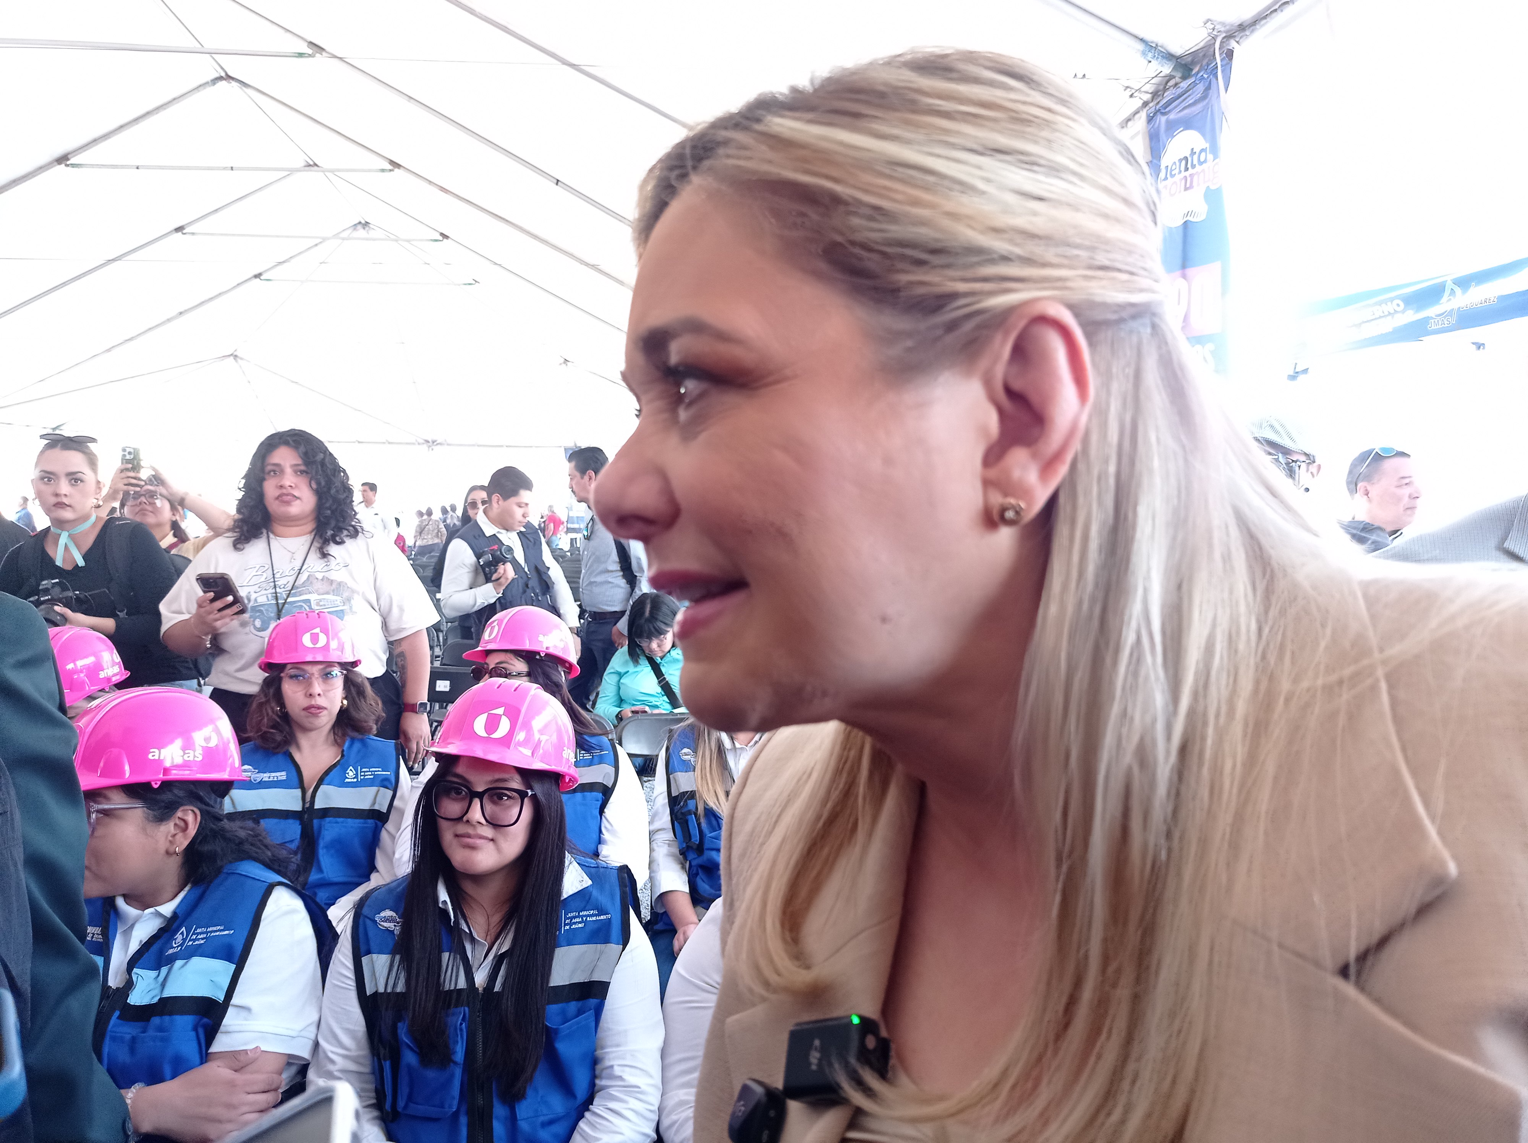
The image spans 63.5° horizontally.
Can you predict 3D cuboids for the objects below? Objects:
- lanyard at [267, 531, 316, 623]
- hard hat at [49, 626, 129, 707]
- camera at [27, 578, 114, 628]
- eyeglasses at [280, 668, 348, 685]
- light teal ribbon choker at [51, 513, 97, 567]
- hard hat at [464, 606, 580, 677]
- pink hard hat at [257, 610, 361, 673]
[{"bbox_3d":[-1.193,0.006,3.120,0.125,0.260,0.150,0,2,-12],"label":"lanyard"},{"bbox_3d":[-1.527,0.195,2.670,0.215,0.142,0.272,-7,19,26],"label":"hard hat"},{"bbox_3d":[-1.790,0.082,3.140,0.135,0.095,0.130,0,32,-12],"label":"camera"},{"bbox_3d":[-0.982,0.234,2.690,0.135,0.046,0.140,-1,-2,-24],"label":"eyeglasses"},{"bbox_3d":[-1.834,-0.089,3.280,0.115,0.150,0.130,-1,3,-15],"label":"light teal ribbon choker"},{"bbox_3d":[-0.538,0.149,2.750,0.215,0.142,0.272,-21,-21,37],"label":"hard hat"},{"bbox_3d":[-1.000,0.149,2.720,0.215,0.140,0.272,1,-13,-24],"label":"pink hard hat"}]

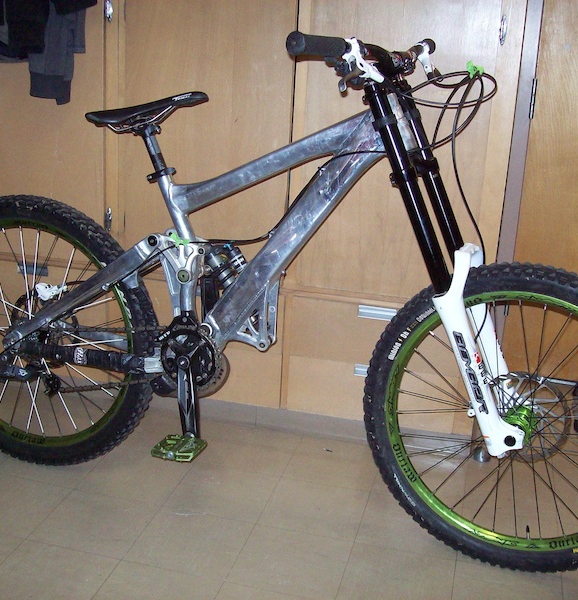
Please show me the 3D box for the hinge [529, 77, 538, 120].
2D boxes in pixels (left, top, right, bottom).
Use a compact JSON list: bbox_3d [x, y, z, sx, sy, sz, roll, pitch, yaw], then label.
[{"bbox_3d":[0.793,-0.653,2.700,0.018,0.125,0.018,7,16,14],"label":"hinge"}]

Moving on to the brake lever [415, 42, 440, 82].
[{"bbox_3d":[0.314,-0.537,1.867,0.055,0.090,0.120,10,17,23],"label":"brake lever"}]

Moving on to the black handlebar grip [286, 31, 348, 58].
[{"bbox_3d":[0.055,-0.423,1.381,0.036,0.036,0.132,16,21,38],"label":"black handlebar grip"}]

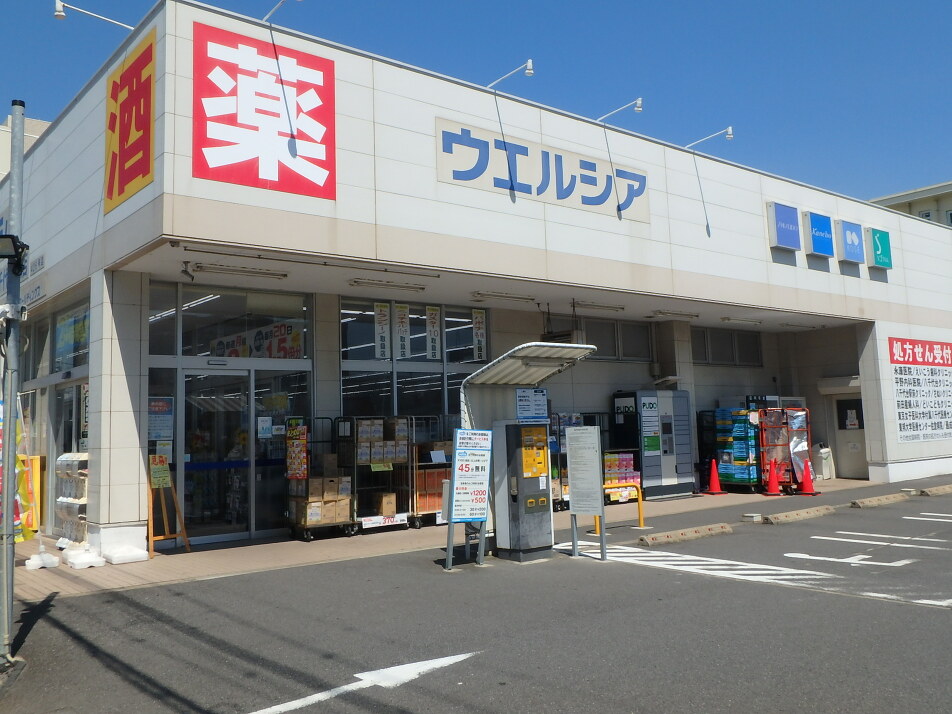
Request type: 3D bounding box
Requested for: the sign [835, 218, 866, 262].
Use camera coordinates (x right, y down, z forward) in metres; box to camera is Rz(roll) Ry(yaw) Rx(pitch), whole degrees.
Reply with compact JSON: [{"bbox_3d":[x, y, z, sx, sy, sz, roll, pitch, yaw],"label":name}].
[{"bbox_3d":[8.330,-2.544,18.965,0.880,0.890,0.145,2,-6,-39],"label":"sign"}]

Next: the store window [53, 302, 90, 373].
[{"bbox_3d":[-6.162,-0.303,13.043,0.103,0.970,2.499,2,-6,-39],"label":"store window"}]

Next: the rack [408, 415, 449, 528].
[{"bbox_3d":[-0.754,1.797,13.486,0.882,1.676,0.617,2,-6,-39],"label":"rack"}]

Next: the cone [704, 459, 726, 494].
[{"bbox_3d":[4.922,2.478,17.669,0.400,0.701,0.400,2,-6,-39],"label":"cone"}]

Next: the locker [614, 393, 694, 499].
[{"bbox_3d":[3.616,1.768,17.222,1.640,2.106,0.680,2,-6,-39],"label":"locker"}]

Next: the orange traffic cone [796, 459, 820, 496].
[{"bbox_3d":[6.529,2.352,16.766,0.359,0.695,0.359,2,-6,-39],"label":"orange traffic cone"}]

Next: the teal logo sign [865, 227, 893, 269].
[{"bbox_3d":[9.372,-2.500,19.806,0.880,0.890,0.145,2,-6,-39],"label":"teal logo sign"}]

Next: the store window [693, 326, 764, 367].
[{"bbox_3d":[5.883,-0.238,20.229,3.170,0.890,0.100,2,-6,-39],"label":"store window"}]

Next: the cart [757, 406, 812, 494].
[{"bbox_3d":[6.359,1.916,17.456,0.810,1.721,0.620,2,-6,-39],"label":"cart"}]

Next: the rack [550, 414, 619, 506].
[{"bbox_3d":[1.734,1.905,15.654,1.103,1.680,0.632,2,-6,-39],"label":"rack"}]

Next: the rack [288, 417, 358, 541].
[{"bbox_3d":[-2.200,1.733,12.271,0.867,1.683,0.617,2,-6,-39],"label":"rack"}]

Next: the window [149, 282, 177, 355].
[{"bbox_3d":[-4.374,-0.529,11.824,0.470,1.007,0.088,2,-6,-39],"label":"window"}]

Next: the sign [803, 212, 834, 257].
[{"bbox_3d":[7.307,-2.590,18.169,0.911,0.897,0.162,2,-6,-39],"label":"sign"}]

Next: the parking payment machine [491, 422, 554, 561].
[{"bbox_3d":[0.552,1.520,9.846,0.514,1.575,0.412,2,-6,-39],"label":"parking payment machine"}]

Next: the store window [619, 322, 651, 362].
[{"bbox_3d":[3.428,-0.340,18.247,1.014,0.816,0.088,2,-6,-39],"label":"store window"}]

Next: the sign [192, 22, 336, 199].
[{"bbox_3d":[-2.494,-2.918,10.284,1.840,1.820,0.050,2,-6,-39],"label":"sign"}]

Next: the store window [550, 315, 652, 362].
[{"bbox_3d":[2.593,-0.366,17.573,3.230,0.890,0.100,2,-6,-39],"label":"store window"}]

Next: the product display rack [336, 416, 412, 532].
[{"bbox_3d":[-1.580,1.782,13.021,0.897,1.676,0.617,2,-6,-39],"label":"product display rack"}]

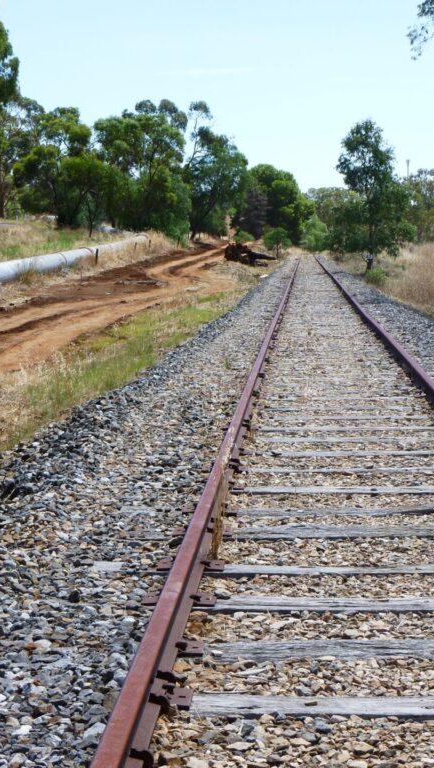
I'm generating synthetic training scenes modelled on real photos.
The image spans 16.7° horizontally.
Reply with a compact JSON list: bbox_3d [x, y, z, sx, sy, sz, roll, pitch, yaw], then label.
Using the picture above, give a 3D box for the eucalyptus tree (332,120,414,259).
[{"bbox_3d":[7.964,-9.583,76.000,4.300,7.900,4.200,0,6,0],"label":"eucalyptus tree"}]

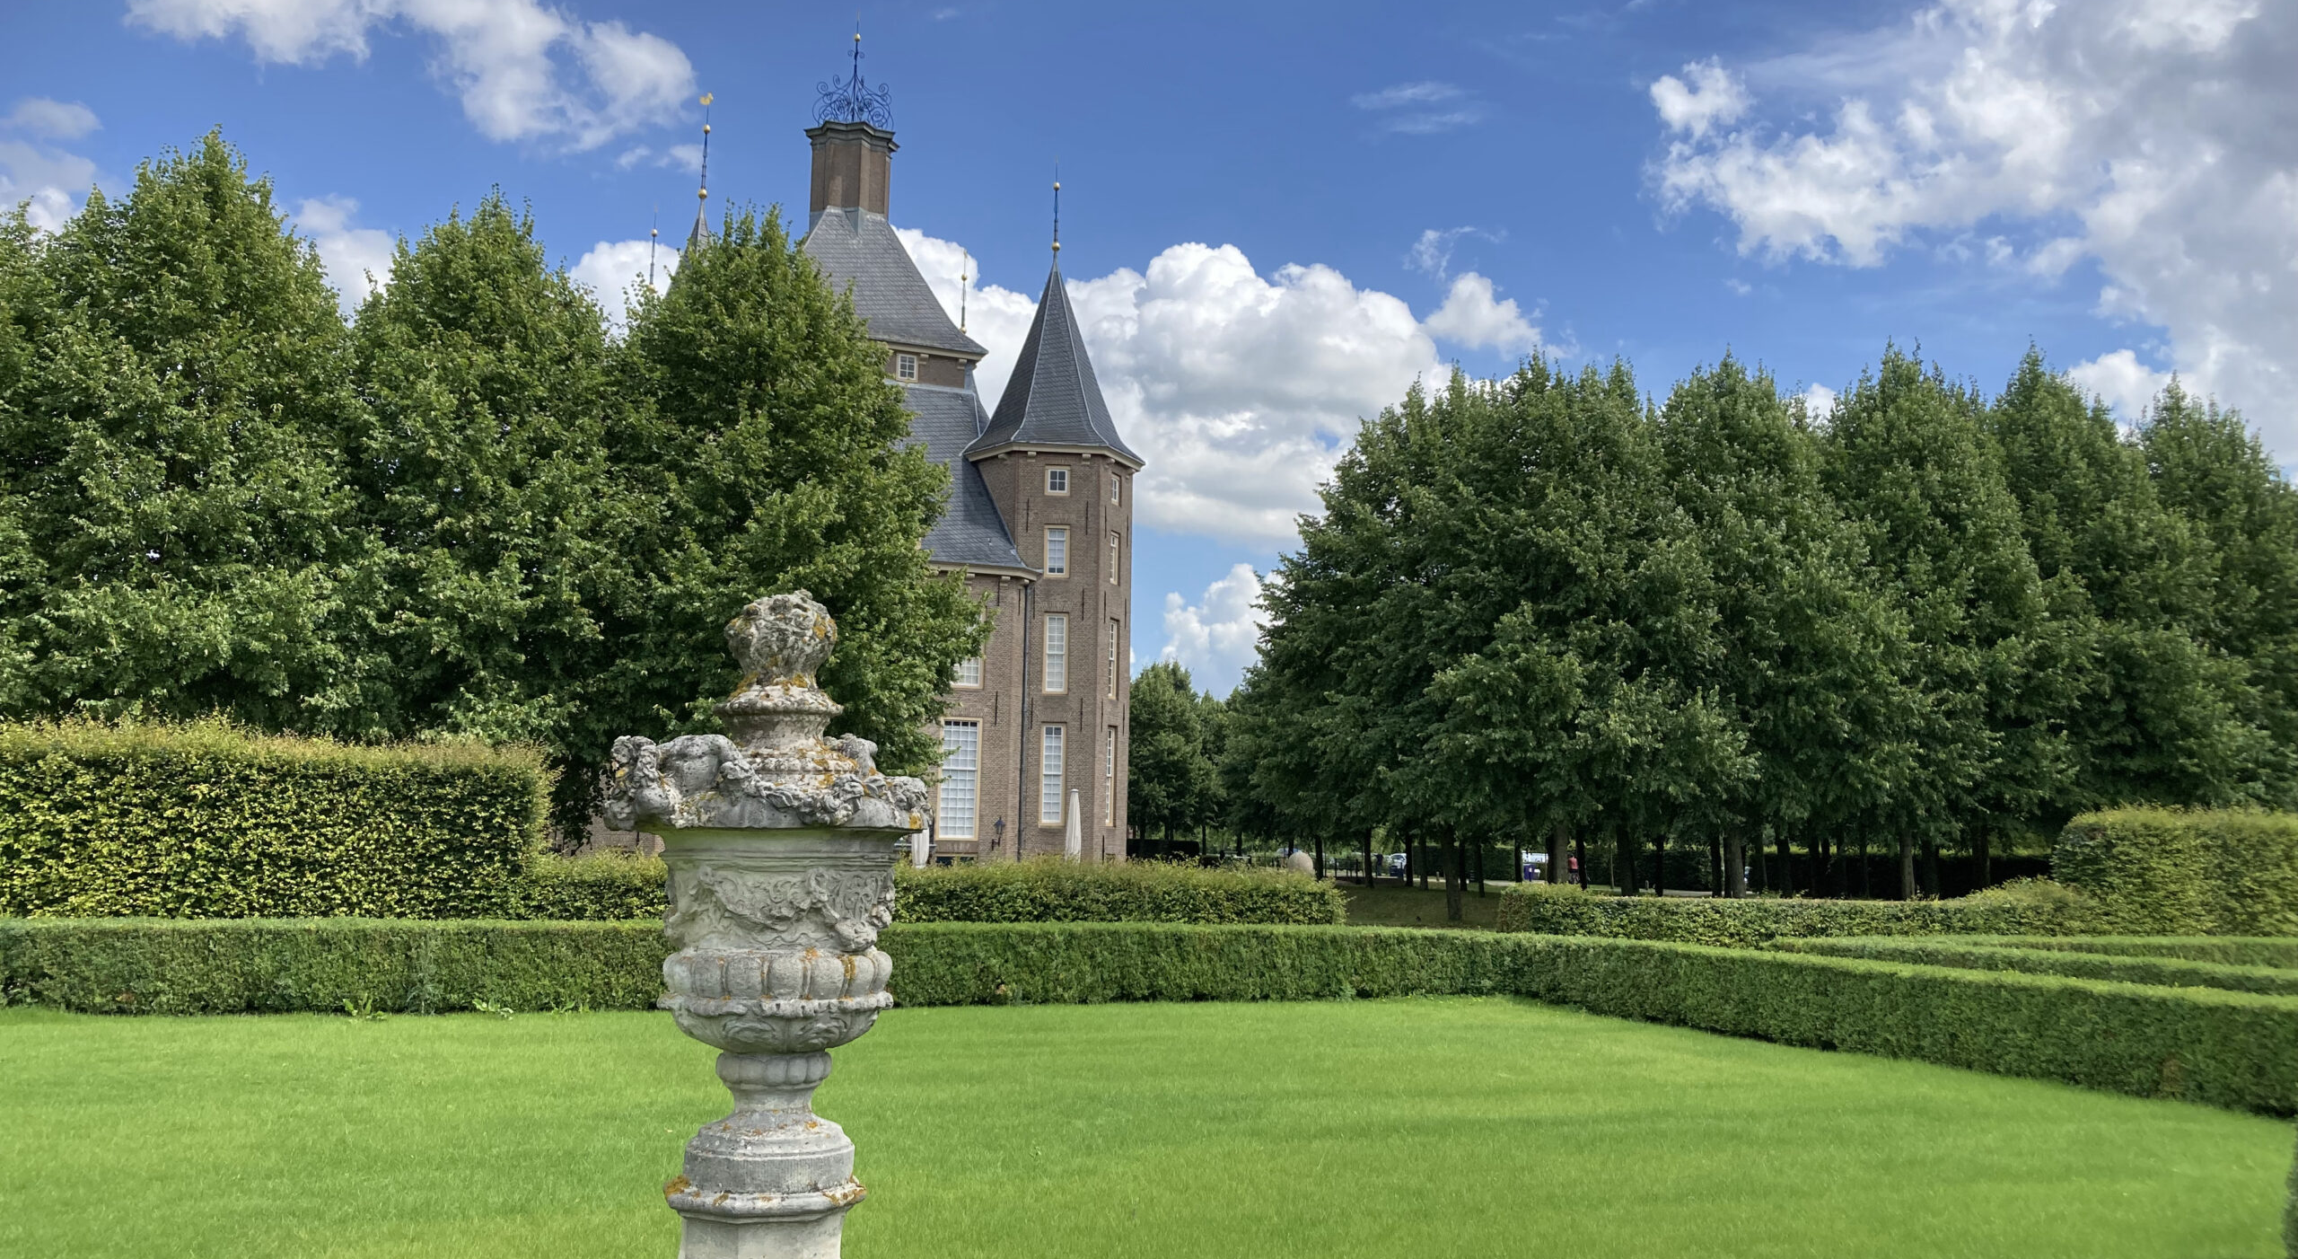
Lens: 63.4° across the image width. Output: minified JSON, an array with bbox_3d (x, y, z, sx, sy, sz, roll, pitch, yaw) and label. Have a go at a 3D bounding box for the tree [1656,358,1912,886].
[{"bbox_3d":[15.146,0.230,45.529,6.300,14.026,6.200,4,-7,-22],"label":"tree"}]

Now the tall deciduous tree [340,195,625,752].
[{"bbox_3d":[-12.340,-1.377,34.698,6.000,13.848,6.200,4,-7,-22],"label":"tall deciduous tree"}]

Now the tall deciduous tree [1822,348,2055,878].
[{"bbox_3d":[19.986,0.111,47.667,6.200,14.909,6.200,4,-7,-22],"label":"tall deciduous tree"}]

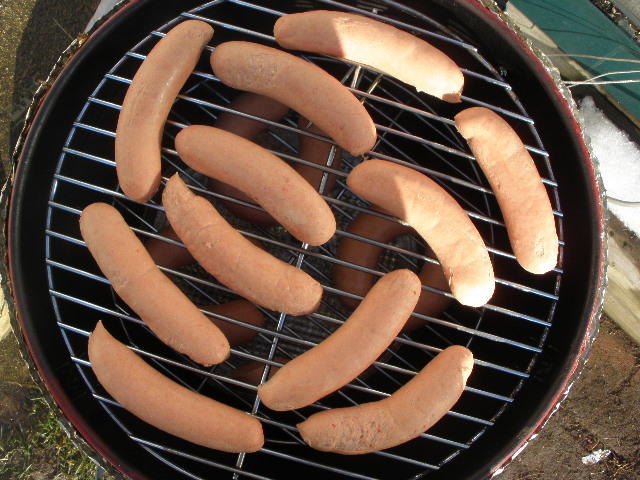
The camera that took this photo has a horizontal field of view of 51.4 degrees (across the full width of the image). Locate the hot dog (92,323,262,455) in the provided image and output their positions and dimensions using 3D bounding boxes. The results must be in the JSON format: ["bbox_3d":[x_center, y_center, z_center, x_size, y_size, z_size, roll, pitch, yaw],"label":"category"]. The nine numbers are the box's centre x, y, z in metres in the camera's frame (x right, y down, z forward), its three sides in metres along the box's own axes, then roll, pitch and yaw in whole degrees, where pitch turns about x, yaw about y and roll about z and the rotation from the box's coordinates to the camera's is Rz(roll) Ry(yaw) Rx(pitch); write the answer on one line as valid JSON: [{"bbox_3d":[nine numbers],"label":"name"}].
[{"bbox_3d":[-0.106,0.113,0.471,0.146,0.033,0.041,31,87,0],"label":"hot dog"}]

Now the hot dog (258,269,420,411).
[{"bbox_3d":[0.020,0.076,0.477,0.142,0.034,0.042,-41,90,-3],"label":"hot dog"}]

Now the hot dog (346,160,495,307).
[{"bbox_3d":[0.081,-0.011,0.483,0.050,0.035,0.136,-43,90,-3],"label":"hot dog"}]

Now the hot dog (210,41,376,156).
[{"bbox_3d":[-0.015,-0.110,0.484,0.134,0.033,0.043,30,87,-1],"label":"hot dog"}]

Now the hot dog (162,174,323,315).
[{"bbox_3d":[-0.062,0.010,0.477,0.140,0.035,0.041,37,87,0],"label":"hot dog"}]

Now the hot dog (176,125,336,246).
[{"bbox_3d":[-0.043,-0.044,0.480,0.134,0.034,0.041,34,87,0],"label":"hot dog"}]

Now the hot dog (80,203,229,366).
[{"bbox_3d":[-0.122,0.035,0.474,0.038,0.034,0.146,-41,89,-3],"label":"hot dog"}]

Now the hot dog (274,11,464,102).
[{"bbox_3d":[0.039,-0.141,0.487,0.145,0.034,0.039,19,87,-1],"label":"hot dog"}]

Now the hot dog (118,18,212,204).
[{"bbox_3d":[-0.120,-0.098,0.480,0.042,0.033,0.138,19,87,-1],"label":"hot dog"}]

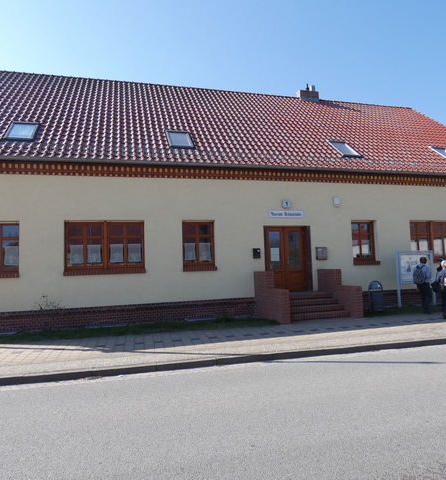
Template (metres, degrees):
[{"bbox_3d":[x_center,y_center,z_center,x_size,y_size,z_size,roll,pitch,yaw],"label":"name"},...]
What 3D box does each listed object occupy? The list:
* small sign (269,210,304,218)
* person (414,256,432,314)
[{"bbox_3d":[2.090,-0.838,12.044,1.220,0.241,0.050,-1,-4,-14],"label":"small sign"},{"bbox_3d":[6.077,1.373,11.183,0.480,1.698,0.500,2,-6,-44],"label":"person"}]

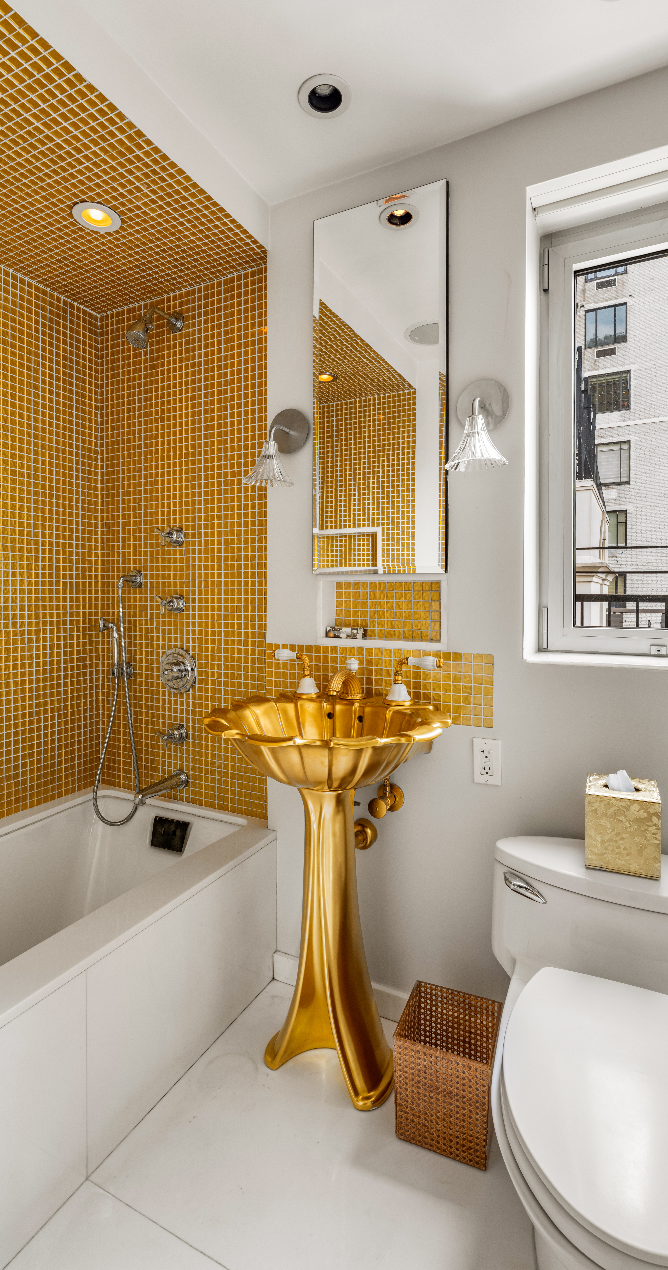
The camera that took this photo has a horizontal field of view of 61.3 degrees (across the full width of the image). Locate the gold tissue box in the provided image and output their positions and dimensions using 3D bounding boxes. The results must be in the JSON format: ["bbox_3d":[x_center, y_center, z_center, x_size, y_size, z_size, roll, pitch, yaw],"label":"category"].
[{"bbox_3d":[0.594,0.391,1.165,0.130,0.149,0.140,1,3,25],"label":"gold tissue box"}]

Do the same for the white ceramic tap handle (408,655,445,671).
[{"bbox_3d":[0.223,0.066,1.373,0.090,0.032,0.032,1,3,25],"label":"white ceramic tap handle"}]

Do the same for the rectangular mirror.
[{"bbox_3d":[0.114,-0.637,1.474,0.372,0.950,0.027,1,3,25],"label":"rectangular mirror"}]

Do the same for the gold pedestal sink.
[{"bbox_3d":[-0.021,0.624,1.320,0.570,0.870,0.520,1,3,25],"label":"gold pedestal sink"}]

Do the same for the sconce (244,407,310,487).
[{"bbox_3d":[-0.163,-0.518,1.530,0.145,0.235,0.175,1,3,25],"label":"sconce"}]

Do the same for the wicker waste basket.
[{"bbox_3d":[0.257,0.957,1.251,0.200,0.212,0.200,1,3,25],"label":"wicker waste basket"}]

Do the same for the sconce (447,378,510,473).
[{"bbox_3d":[0.329,-0.503,1.296,0.142,0.235,0.175,1,3,25],"label":"sconce"}]

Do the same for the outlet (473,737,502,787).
[{"bbox_3d":[0.380,0.316,1.400,0.069,0.114,0.007,1,3,25],"label":"outlet"}]

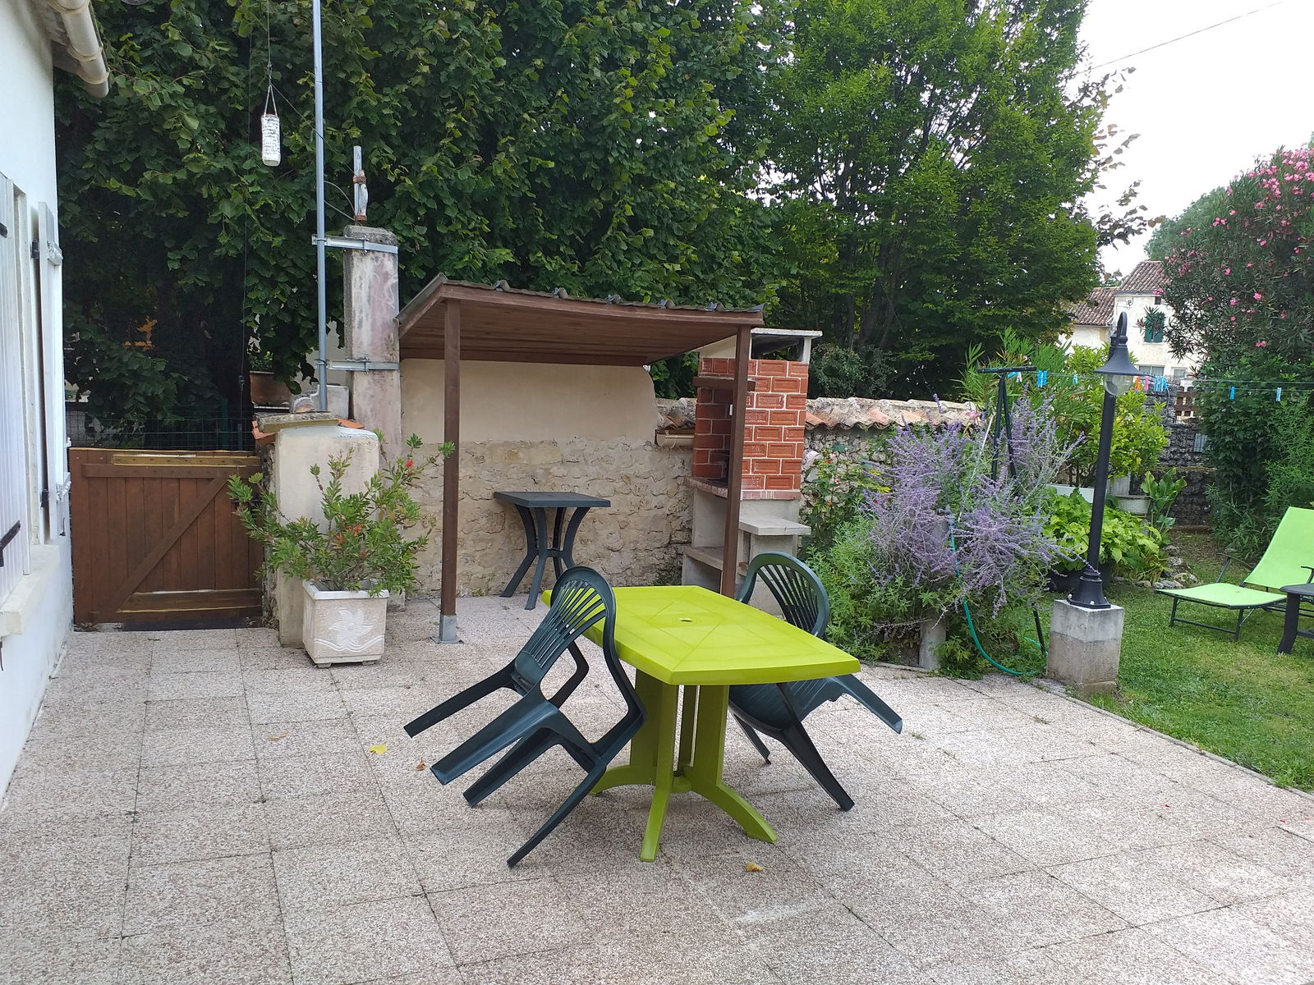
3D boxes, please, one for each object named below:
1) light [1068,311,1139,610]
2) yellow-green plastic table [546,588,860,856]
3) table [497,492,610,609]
[{"bbox_3d":[2.620,-0.176,5.761,0.290,1.725,0.400,2,9,2],"label":"light"},{"bbox_3d":[0.080,0.835,3.642,0.770,0.725,1.140,2,7,-28],"label":"yellow-green plastic table"},{"bbox_3d":[-0.766,0.398,6.952,0.650,0.725,0.540,0,8,-37],"label":"table"}]

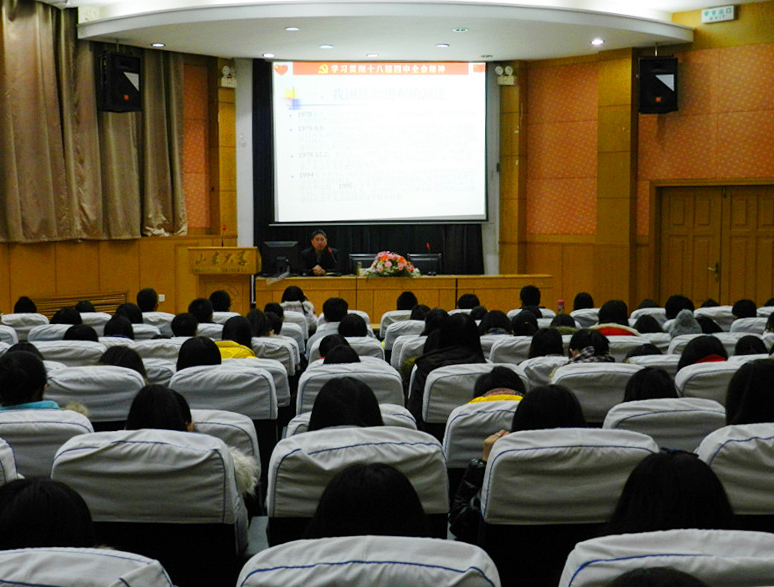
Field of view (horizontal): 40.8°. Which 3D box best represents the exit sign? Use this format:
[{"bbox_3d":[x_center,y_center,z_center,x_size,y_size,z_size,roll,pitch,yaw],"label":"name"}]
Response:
[{"bbox_3d":[3.385,-2.847,10.600,0.350,0.145,0.040,3,5,38],"label":"exit sign"}]

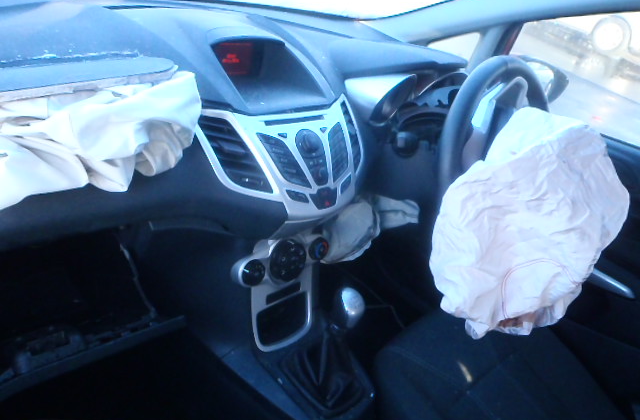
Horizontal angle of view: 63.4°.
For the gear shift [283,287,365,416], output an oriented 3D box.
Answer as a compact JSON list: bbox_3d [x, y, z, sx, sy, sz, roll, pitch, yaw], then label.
[{"bbox_3d":[0.022,0.200,0.814,0.104,0.209,0.125,-16,41,-42],"label":"gear shift"}]

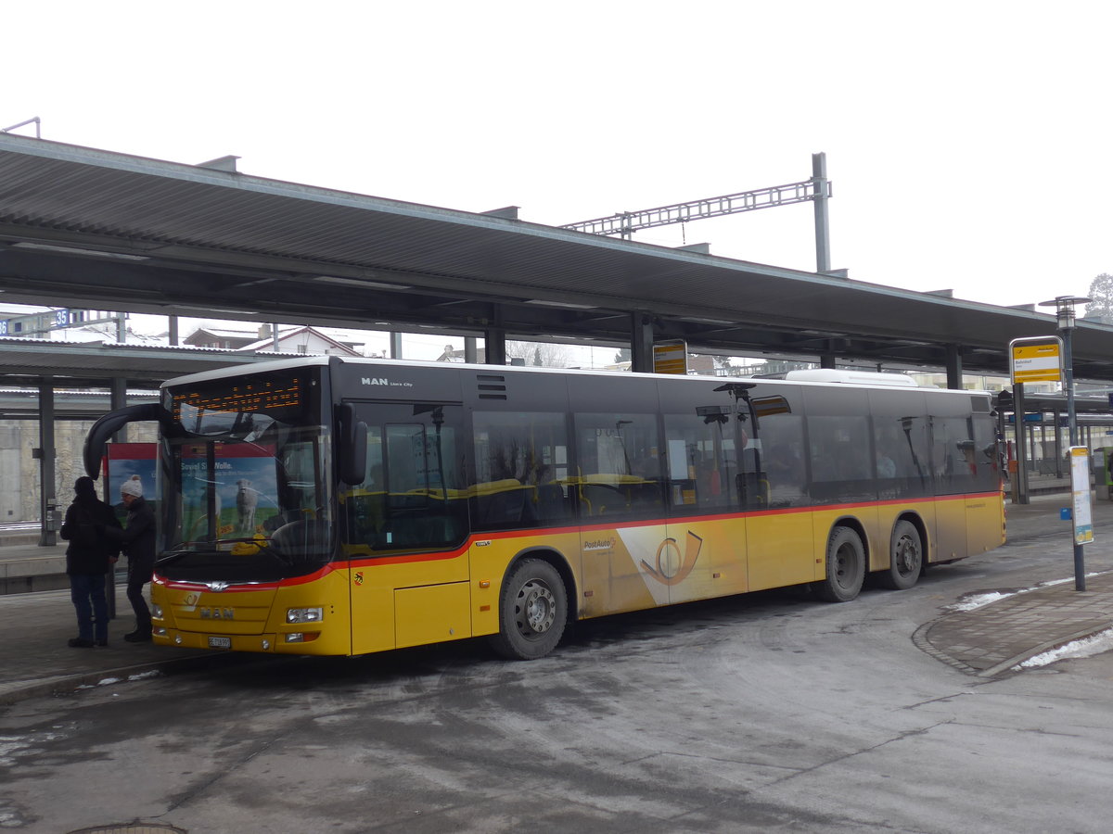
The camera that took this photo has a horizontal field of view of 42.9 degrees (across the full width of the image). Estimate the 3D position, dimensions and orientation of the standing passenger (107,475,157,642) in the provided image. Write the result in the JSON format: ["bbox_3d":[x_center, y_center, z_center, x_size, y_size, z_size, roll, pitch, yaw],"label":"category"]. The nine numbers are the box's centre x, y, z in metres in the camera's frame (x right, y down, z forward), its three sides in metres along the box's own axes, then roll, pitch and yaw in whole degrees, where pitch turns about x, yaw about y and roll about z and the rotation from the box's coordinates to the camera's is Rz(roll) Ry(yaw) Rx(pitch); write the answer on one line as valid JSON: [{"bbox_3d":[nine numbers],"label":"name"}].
[{"bbox_3d":[-4.485,1.486,14.987,0.500,1.735,0.480,-1,-2,-15],"label":"standing passenger"}]

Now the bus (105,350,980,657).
[{"bbox_3d":[1.454,0.858,17.249,2.640,3.020,13.770,-4,-3,40],"label":"bus"}]

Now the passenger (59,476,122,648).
[{"bbox_3d":[-4.828,1.486,14.599,0.550,1.728,0.430,-1,-3,-30],"label":"passenger"}]

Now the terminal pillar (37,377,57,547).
[{"bbox_3d":[-14.902,1.287,41.301,0.330,4.970,0.330,-4,-3,40],"label":"terminal pillar"}]

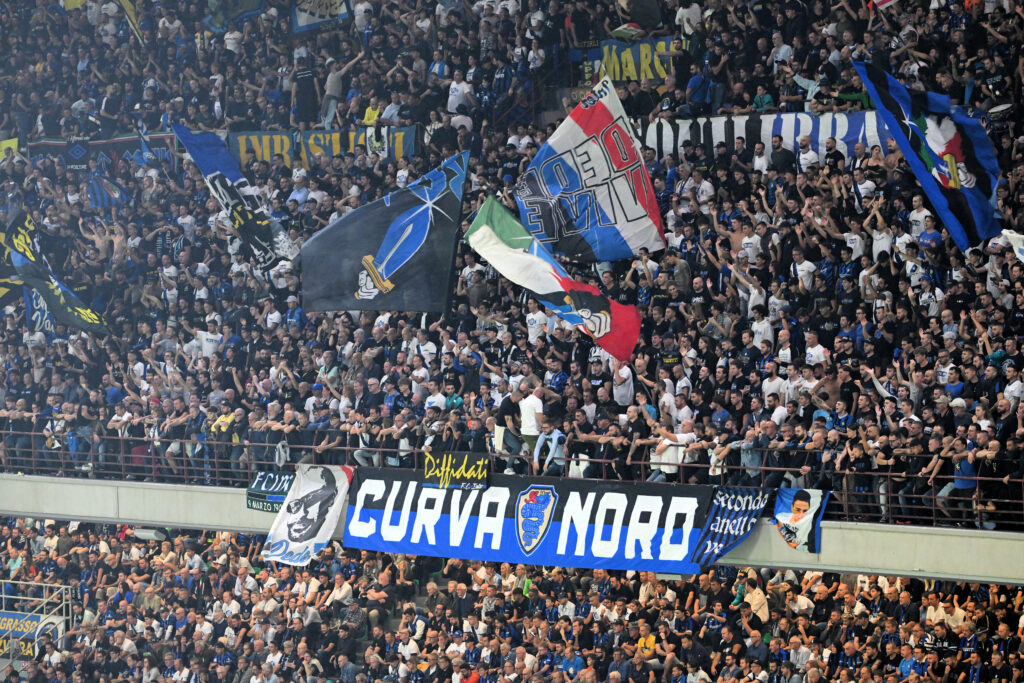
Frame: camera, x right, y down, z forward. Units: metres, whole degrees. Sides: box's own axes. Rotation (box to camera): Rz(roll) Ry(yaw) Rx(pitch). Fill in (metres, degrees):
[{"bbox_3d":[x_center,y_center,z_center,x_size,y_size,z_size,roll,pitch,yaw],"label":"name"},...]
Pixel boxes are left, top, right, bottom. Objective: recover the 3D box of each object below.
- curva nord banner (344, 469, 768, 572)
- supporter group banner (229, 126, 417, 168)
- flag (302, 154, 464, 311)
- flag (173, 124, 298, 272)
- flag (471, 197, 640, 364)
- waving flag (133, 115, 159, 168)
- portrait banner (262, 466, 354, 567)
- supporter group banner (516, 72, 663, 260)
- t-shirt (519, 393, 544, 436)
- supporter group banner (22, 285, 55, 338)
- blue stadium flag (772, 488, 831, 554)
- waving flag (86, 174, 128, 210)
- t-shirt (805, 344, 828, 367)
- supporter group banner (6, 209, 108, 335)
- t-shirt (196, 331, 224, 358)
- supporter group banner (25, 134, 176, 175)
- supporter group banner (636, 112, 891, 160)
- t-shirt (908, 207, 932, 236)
[{"bbox_3d":[0.582,3.219,92.119,0.150,1.570,12.200,-2,2,-38],"label":"curva nord banner"},{"bbox_3d":[-4.609,-4.643,123.176,0.120,1.100,7.237,-3,3,-41],"label":"supporter group banner"},{"bbox_3d":[-2.729,-2.315,108.756,3.450,3.200,0.800,0,2,25],"label":"flag"},{"bbox_3d":[-5.746,-2.983,106.800,2.500,3.000,0.900,-1,2,20],"label":"flag"},{"bbox_3d":[0.751,-1.104,92.700,3.000,2.950,1.100,-1,2,20],"label":"flag"},{"bbox_3d":[-8.303,-4.508,116.000,0.620,1.150,0.250,0,2,22],"label":"waving flag"},{"bbox_3d":[-4.213,3.585,105.500,0.400,2.050,2.200,-3,3,-41],"label":"portrait banner"},{"bbox_3d":[1.596,-3.608,106.799,3.100,3.800,0.800,-1,2,20],"label":"supporter group banner"},{"bbox_3d":[0.383,1.443,100.500,0.300,0.800,0.500,-3,3,-41],"label":"t-shirt"},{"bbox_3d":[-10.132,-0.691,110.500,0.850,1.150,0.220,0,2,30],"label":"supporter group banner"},{"bbox_3d":[4.868,3.015,86.620,0.150,1.060,1.450,-2,2,-38],"label":"blue stadium flag"},{"bbox_3d":[-9.848,-3.628,124.664,1.000,0.880,0.300,0,2,25],"label":"waving flag"},{"bbox_3d":[5.858,0.365,98.500,0.480,0.680,0.280,1,3,43],"label":"t-shirt"},{"bbox_3d":[-10.576,-1.599,118.623,2.300,2.800,0.800,0,2,25],"label":"supporter group banner"},{"bbox_3d":[-6.261,0.124,105.985,0.520,0.680,0.300,-1,2,20],"label":"t-shirt"},{"bbox_3d":[-10.441,-4.720,129.941,0.120,1.100,6.470,-3,3,-41],"label":"supporter group banner"},{"bbox_3d":[5.458,-4.442,111.499,0.120,1.100,8.451,-3,3,-41],"label":"supporter group banner"},{"bbox_3d":[8.098,-2.329,101.500,0.500,0.660,0.280,0,3,35],"label":"t-shirt"}]

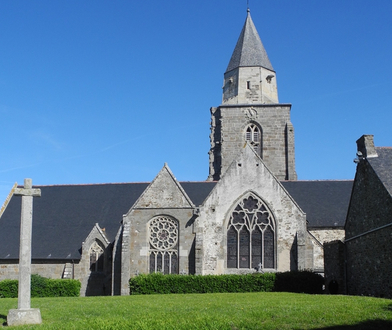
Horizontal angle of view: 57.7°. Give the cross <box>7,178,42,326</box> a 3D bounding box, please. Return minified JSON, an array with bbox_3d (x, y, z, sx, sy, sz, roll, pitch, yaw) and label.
[{"bbox_3d":[-3.950,1.957,8.302,0.730,3.200,0.600,-1,-11,6],"label":"cross"}]

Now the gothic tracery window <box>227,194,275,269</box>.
[{"bbox_3d":[3.657,4.432,23.799,3.248,4.888,0.400,-1,-11,3],"label":"gothic tracery window"}]

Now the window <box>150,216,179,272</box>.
[{"bbox_3d":[-2.158,5.497,24.316,2.100,3.901,0.400,-1,-11,3],"label":"window"}]

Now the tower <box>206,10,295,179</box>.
[{"bbox_3d":[5.871,-6.166,40.317,8.800,25.490,8.800,-1,-11,3],"label":"tower"}]

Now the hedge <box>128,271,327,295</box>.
[{"bbox_3d":[1.725,6.843,20.831,10.918,1.300,1.100,-1,-11,3],"label":"hedge"}]

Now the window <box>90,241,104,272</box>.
[{"bbox_3d":[-7.057,6.605,25.771,0.971,2.233,0.350,-1,-11,3],"label":"window"}]

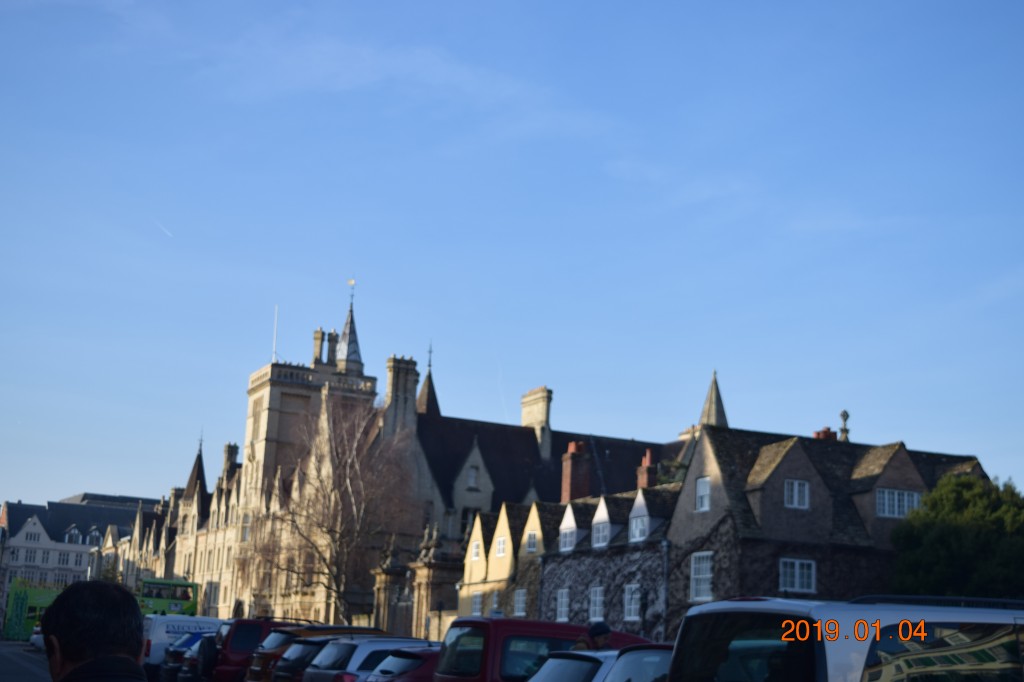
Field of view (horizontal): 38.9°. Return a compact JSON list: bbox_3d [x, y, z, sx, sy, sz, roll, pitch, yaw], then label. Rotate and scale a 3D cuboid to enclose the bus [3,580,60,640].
[{"bbox_3d":[-23.753,15.634,83.500,10.900,4.150,2.500,10,-14,-31],"label":"bus"}]

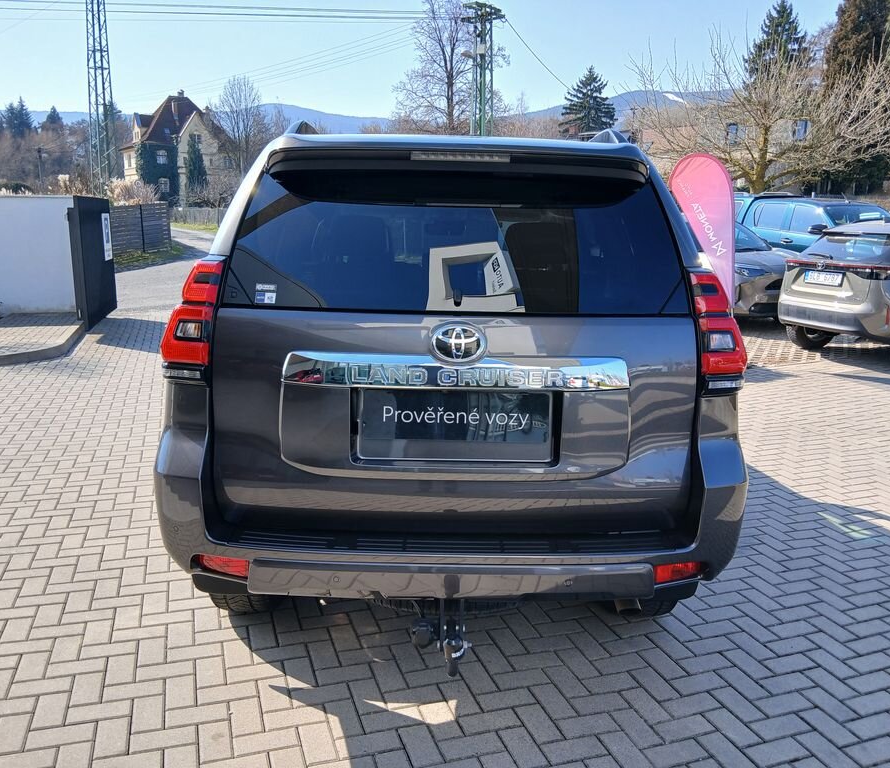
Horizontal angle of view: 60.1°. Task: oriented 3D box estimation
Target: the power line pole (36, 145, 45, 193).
[{"bbox_3d":[-42.075,-20.659,80.000,0.600,7.700,0.400,1,11,0],"label":"power line pole"}]

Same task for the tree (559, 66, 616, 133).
[{"bbox_3d":[10.191,-16.794,55.000,5.000,11.600,5.000,1,11,0],"label":"tree"}]

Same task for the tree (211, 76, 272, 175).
[{"bbox_3d":[-20.740,-23.902,78.000,6.300,14.300,6.300,1,11,0],"label":"tree"}]

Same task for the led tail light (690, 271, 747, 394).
[{"bbox_3d":[0.767,-0.151,2.179,0.250,0.360,0.260,1,11,-1],"label":"led tail light"}]

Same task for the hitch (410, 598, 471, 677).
[{"bbox_3d":[-0.014,0.706,2.138,0.170,0.210,0.200,1,11,-1],"label":"hitch"}]

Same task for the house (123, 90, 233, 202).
[{"bbox_3d":[-29.453,-25.024,85.000,11.000,13.500,10.000,-6,13,-33],"label":"house"}]

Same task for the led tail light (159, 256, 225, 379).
[{"bbox_3d":[-0.703,-0.178,2.165,0.250,0.360,0.260,1,11,-1],"label":"led tail light"}]

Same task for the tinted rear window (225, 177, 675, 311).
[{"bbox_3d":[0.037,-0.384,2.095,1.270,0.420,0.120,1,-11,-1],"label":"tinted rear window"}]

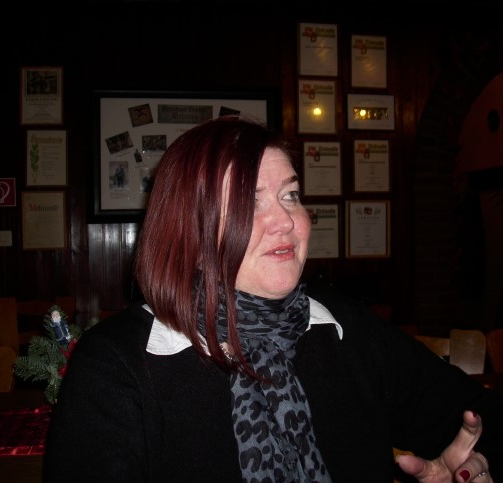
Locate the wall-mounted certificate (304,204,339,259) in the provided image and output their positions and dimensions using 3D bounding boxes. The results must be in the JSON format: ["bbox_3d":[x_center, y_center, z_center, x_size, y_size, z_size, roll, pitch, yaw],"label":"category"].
[{"bbox_3d":[0.383,-0.056,3.209,0.225,0.317,0.020,-1,-1,-6],"label":"wall-mounted certificate"}]

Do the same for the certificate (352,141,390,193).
[{"bbox_3d":[0.676,-0.424,3.243,0.222,0.310,0.020,-1,-1,-6],"label":"certificate"}]

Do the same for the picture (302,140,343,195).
[{"bbox_3d":[0.397,-0.403,3.206,0.225,0.308,0.020,-1,0,-6],"label":"picture"}]

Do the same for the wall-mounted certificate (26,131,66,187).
[{"bbox_3d":[-1.088,-0.444,3.069,0.232,0.318,0.020,-1,-1,-6],"label":"wall-mounted certificate"}]

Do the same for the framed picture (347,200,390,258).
[{"bbox_3d":[0.654,-0.067,3.231,0.263,0.326,0.020,-1,0,-6],"label":"framed picture"}]

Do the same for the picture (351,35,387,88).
[{"bbox_3d":[0.661,-1.008,3.236,0.217,0.311,0.020,-1,0,-6],"label":"picture"}]

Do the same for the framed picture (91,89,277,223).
[{"bbox_3d":[-0.364,-0.465,3.126,1.003,0.727,0.030,-1,0,-6],"label":"framed picture"}]

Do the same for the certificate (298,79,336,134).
[{"bbox_3d":[0.366,-0.750,3.216,0.230,0.317,0.020,-1,-1,-6],"label":"certificate"}]

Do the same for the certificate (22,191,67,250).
[{"bbox_3d":[-1.103,-0.114,3.064,0.240,0.322,0.020,-1,-1,-6],"label":"certificate"}]

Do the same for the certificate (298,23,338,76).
[{"bbox_3d":[0.373,-1.064,3.206,0.234,0.304,0.020,-1,0,-6],"label":"certificate"}]

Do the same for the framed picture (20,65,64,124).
[{"bbox_3d":[-1.114,-0.775,3.070,0.240,0.325,0.020,-1,-1,-6],"label":"framed picture"}]

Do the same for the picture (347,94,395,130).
[{"bbox_3d":[0.673,-0.723,3.236,0.277,0.204,0.020,-1,0,-6],"label":"picture"}]

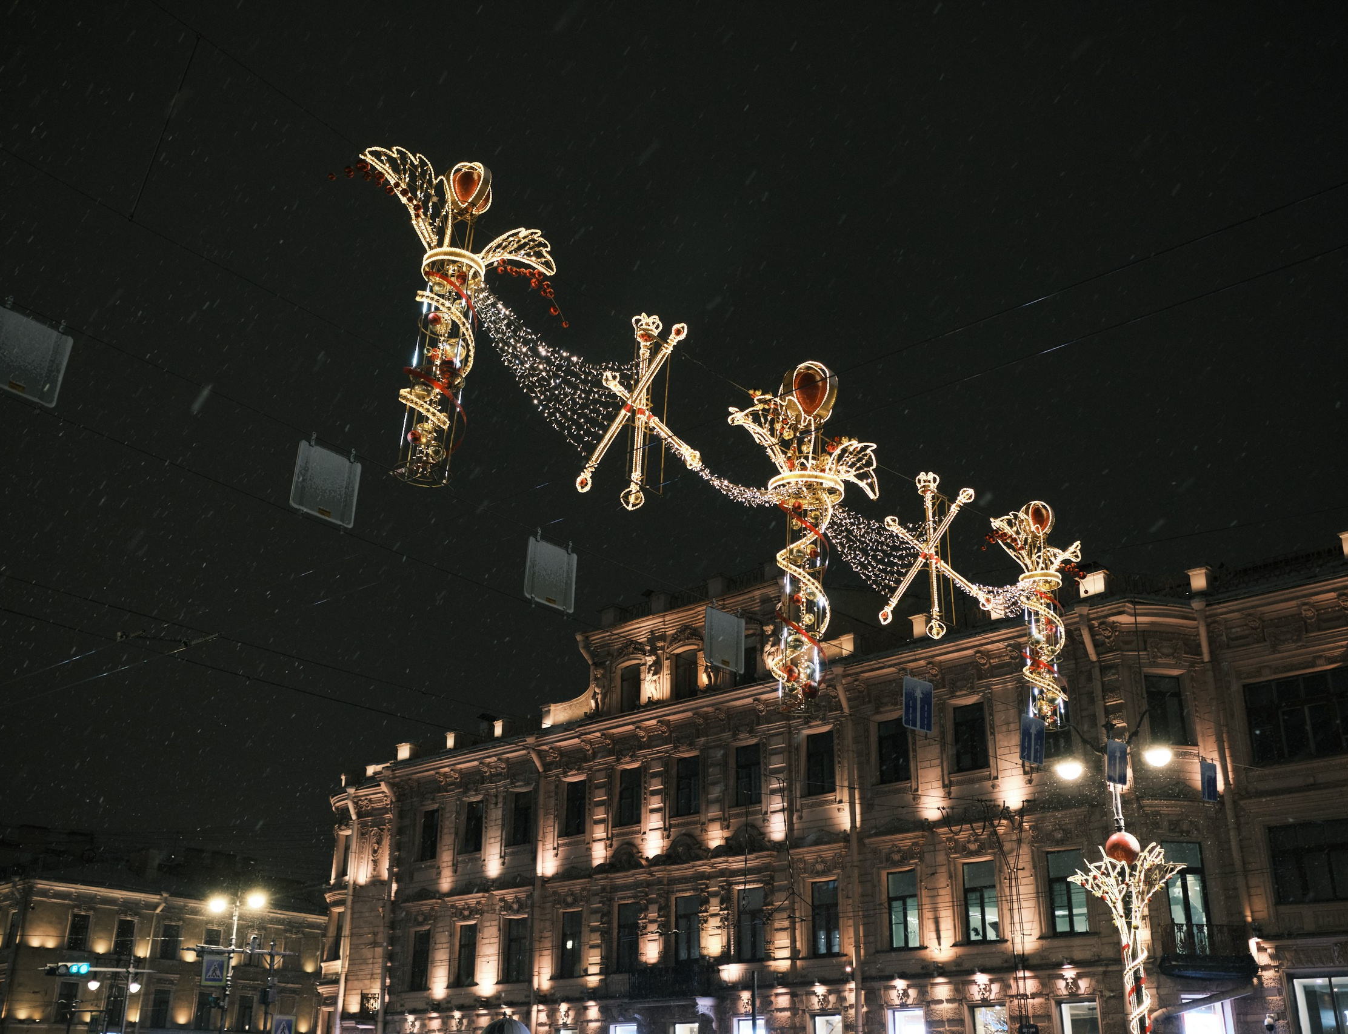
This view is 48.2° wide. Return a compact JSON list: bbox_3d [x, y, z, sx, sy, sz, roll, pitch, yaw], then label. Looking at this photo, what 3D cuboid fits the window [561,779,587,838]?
[{"bbox_3d":[-3.346,9.941,51.345,1.027,1.834,0.200,-18,-29,38],"label":"window"}]

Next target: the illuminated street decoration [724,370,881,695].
[{"bbox_3d":[1.851,0.109,20.849,1.300,5.125,3.451,-19,-29,39],"label":"illuminated street decoration"}]

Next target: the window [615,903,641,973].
[{"bbox_3d":[-1.488,13.130,47.117,1.030,2.066,0.200,-19,-29,39],"label":"window"}]

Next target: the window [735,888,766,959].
[{"bbox_3d":[2.282,12.081,44.731,1.027,2.062,0.200,-18,-29,38],"label":"window"}]

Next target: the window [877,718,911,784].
[{"bbox_3d":[6.362,6.735,43.394,1.027,1.834,0.200,-18,-29,38],"label":"window"}]

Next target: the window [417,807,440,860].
[{"bbox_3d":[-9.066,11.797,56.045,1.027,1.834,0.200,-18,-29,38],"label":"window"}]

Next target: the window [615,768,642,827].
[{"bbox_3d":[-1.506,9.172,49.336,1.101,1.841,0.180,-18,-29,38],"label":"window"}]

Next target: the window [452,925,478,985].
[{"bbox_3d":[-7.110,15.111,51.992,1.000,2.036,0.200,-19,-29,39],"label":"window"}]

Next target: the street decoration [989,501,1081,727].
[{"bbox_3d":[6.341,1.628,25.869,1.000,4.058,3.118,-19,-29,39],"label":"street decoration"}]

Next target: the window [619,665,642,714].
[{"bbox_3d":[-1.468,5.763,50.712,1.002,1.579,0.180,-18,-29,38],"label":"window"}]

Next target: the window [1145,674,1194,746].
[{"bbox_3d":[12.457,4.885,38.124,1.100,1.841,0.200,6,-23,-13],"label":"window"}]

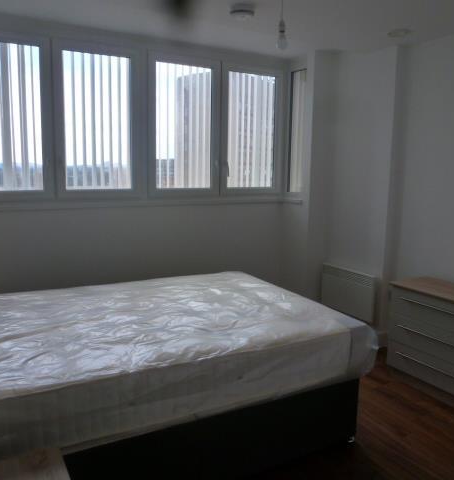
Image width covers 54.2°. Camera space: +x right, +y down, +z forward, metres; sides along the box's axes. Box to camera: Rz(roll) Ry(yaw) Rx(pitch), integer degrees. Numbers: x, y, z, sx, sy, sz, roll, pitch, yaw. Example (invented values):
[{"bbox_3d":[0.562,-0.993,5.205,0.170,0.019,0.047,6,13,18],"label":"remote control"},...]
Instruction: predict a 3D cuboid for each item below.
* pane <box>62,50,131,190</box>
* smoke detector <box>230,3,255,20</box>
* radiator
[{"bbox_3d":[-0.935,-0.847,3.244,0.500,0.970,0.070,-4,10,-27],"label":"pane"},{"bbox_3d":[0.090,-1.337,2.602,0.143,0.065,0.143,1,9,0],"label":"smoke detector"},{"bbox_3d":[1.089,0.472,3.938,0.091,0.425,0.620,-4,10,-29],"label":"radiator"}]

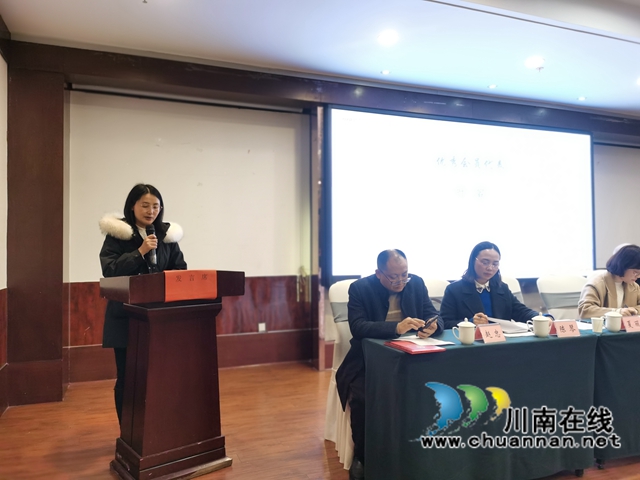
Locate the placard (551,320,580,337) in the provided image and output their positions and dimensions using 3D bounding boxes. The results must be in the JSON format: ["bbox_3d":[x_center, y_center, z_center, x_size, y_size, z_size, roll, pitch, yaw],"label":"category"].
[{"bbox_3d":[1.371,0.494,2.801,0.160,0.083,0.085,0,-1,-20],"label":"placard"}]

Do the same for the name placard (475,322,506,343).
[{"bbox_3d":[0.875,0.480,2.589,0.145,0.088,0.105,0,-1,-22],"label":"name placard"}]

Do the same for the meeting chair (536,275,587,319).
[{"bbox_3d":[1.986,0.795,3.691,0.470,1.000,0.540,0,-1,-17],"label":"meeting chair"}]

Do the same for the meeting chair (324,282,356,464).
[{"bbox_3d":[0.330,0.785,3.144,0.470,1.010,0.570,0,-1,-22],"label":"meeting chair"}]

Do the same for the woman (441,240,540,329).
[{"bbox_3d":[1.089,0.652,3.252,0.620,1.270,0.720,0,-1,-16],"label":"woman"}]

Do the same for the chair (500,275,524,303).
[{"bbox_3d":[1.417,0.796,3.503,0.470,1.000,0.540,0,-1,-21],"label":"chair"}]

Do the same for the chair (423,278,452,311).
[{"bbox_3d":[0.815,0.796,3.269,0.470,1.000,0.540,0,-1,-21],"label":"chair"}]

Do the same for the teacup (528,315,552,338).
[{"bbox_3d":[1.202,0.468,2.740,0.127,0.137,0.094,0,-1,-18],"label":"teacup"}]

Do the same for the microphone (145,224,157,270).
[{"bbox_3d":[-1.062,0.041,3.160,0.052,0.268,0.052,0,-13,-30],"label":"microphone"}]

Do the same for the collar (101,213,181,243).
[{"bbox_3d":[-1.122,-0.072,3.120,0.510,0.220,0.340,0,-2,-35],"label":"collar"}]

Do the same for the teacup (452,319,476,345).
[{"bbox_3d":[0.726,0.457,2.513,0.120,0.132,0.093,0,-1,-3],"label":"teacup"}]

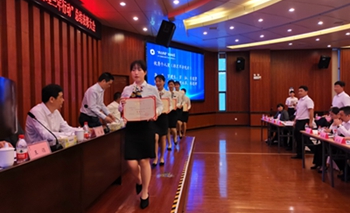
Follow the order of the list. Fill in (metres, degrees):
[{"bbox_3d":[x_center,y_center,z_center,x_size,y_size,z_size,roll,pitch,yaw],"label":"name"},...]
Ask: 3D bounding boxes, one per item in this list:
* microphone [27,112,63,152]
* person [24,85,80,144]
[{"bbox_3d":[-1.123,0.214,2.357,0.320,0.310,0.100,0,2,6],"label":"microphone"},{"bbox_3d":[-1.346,0.456,2.895,0.680,1.360,0.560,0,2,16],"label":"person"}]

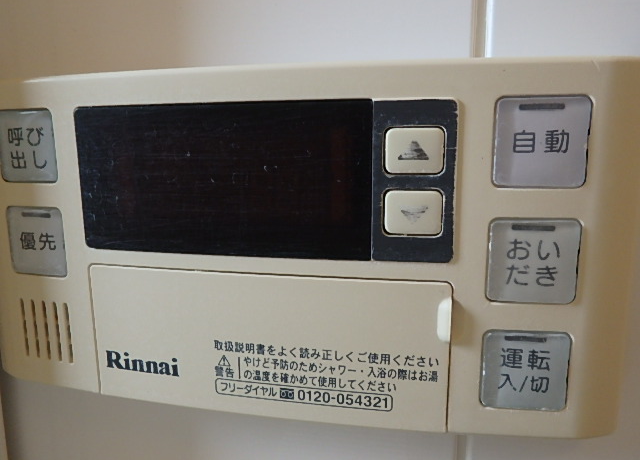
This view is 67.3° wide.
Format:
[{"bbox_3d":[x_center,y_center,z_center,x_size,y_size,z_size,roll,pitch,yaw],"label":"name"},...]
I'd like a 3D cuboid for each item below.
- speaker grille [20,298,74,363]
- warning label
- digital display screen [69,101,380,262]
[{"bbox_3d":[-0.088,0.033,0.158,0.020,0.021,0.003,3,10,18],"label":"speaker grille"},{"bbox_3d":[0.001,0.042,0.136,0.064,0.017,0.002,1,10,10],"label":"warning label"},{"bbox_3d":[-0.029,-0.014,0.133,0.087,0.042,0.003,2,10,13],"label":"digital display screen"}]

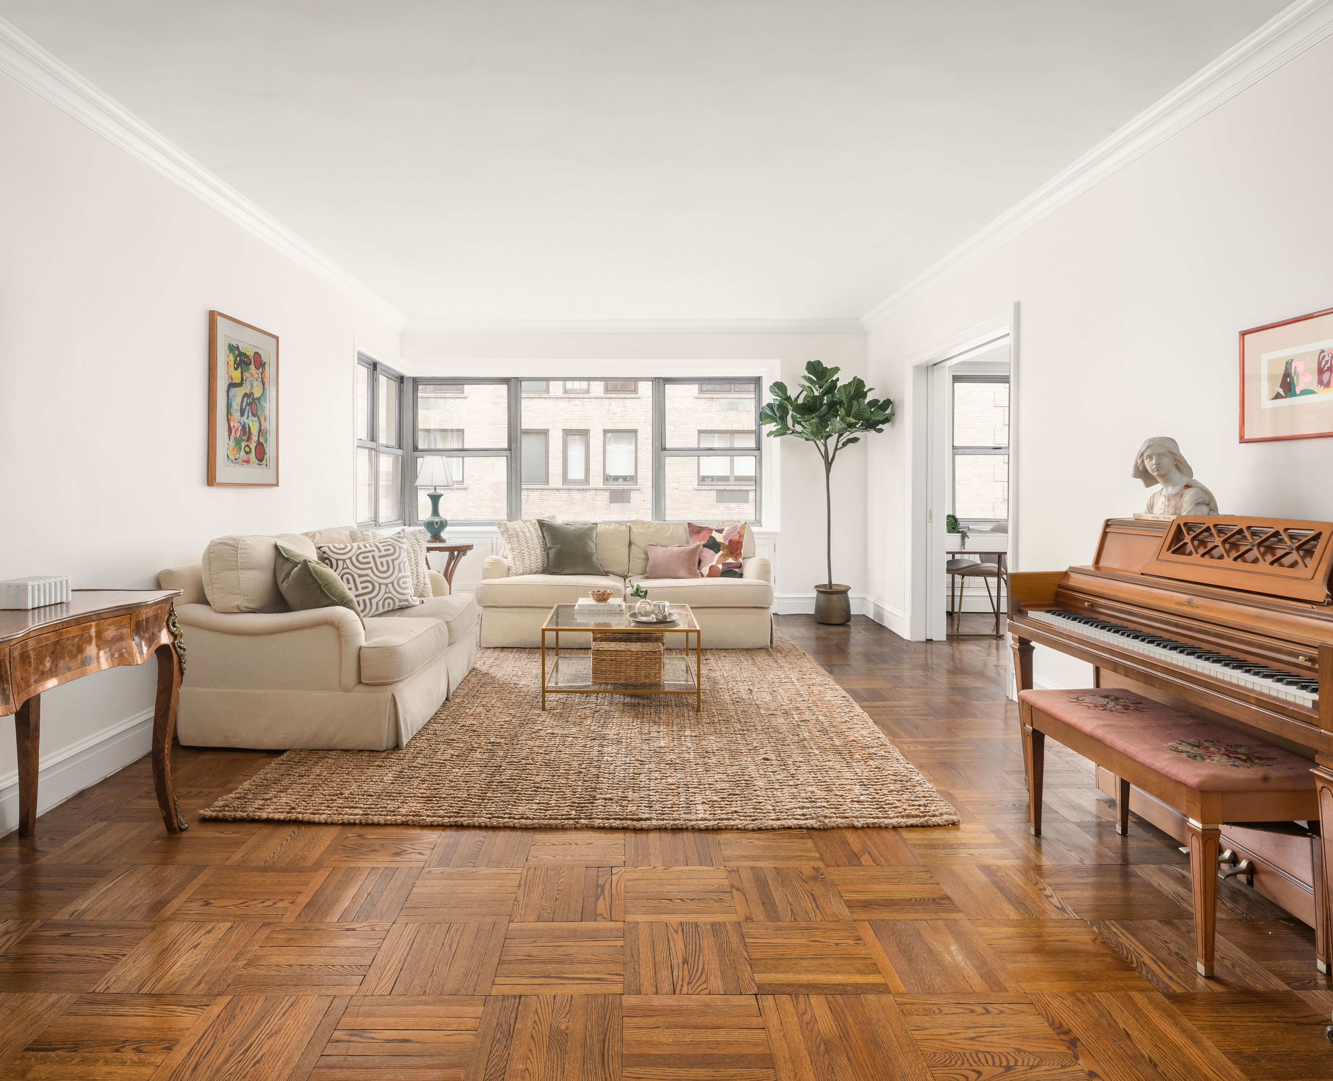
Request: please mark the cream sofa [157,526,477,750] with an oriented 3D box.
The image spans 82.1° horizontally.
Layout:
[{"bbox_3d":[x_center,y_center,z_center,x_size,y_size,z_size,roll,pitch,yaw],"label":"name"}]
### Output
[{"bbox_3d":[-1.796,0.436,4.265,1.130,0.940,1.530,0,4,-2],"label":"cream sofa"}]

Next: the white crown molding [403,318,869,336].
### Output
[{"bbox_3d":[-0.309,-2.001,7.180,4.360,0.130,0.110,0,4,-2],"label":"white crown molding"}]

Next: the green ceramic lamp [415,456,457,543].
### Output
[{"bbox_3d":[-2.004,-0.353,6.650,0.350,0.750,0.350,0,4,-2],"label":"green ceramic lamp"}]

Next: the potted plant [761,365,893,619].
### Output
[{"bbox_3d":[1.374,-0.397,6.700,1.070,2.260,0.950,0,4,-2],"label":"potted plant"}]

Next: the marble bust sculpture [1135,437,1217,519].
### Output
[{"bbox_3d":[1.848,-0.229,2.790,0.190,0.310,0.270,-2,4,-27],"label":"marble bust sculpture"}]

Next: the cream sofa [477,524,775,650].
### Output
[{"bbox_3d":[-0.320,0.312,6.150,2.180,0.920,1.060,0,4,-2],"label":"cream sofa"}]

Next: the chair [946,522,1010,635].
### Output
[{"bbox_3d":[2.688,0.304,6.620,0.580,0.870,0.520,0,4,-2],"label":"chair"}]

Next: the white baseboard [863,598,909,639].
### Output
[{"bbox_3d":[1.879,0.650,6.600,0.030,0.180,1.190,0,4,-2],"label":"white baseboard"}]

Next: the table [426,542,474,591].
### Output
[{"bbox_3d":[-2.022,0.379,6.620,0.680,0.720,0.600,0,4,-2],"label":"table"}]

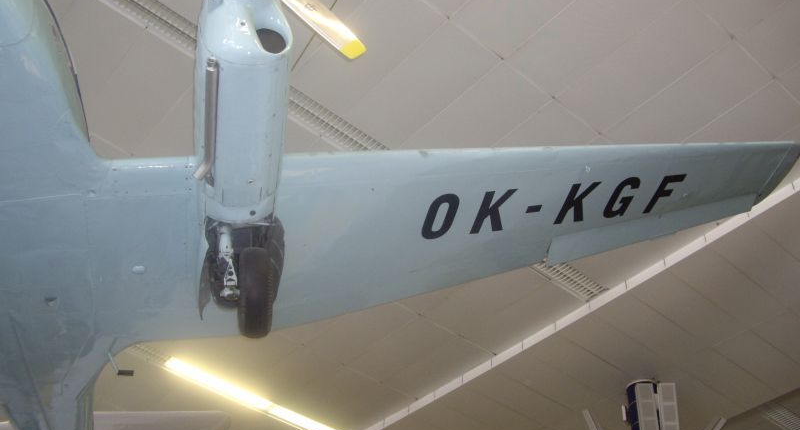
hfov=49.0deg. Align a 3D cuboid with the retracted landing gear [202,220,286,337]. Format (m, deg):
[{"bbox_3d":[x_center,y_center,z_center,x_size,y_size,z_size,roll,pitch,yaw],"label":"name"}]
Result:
[{"bbox_3d":[-0.995,0.400,5.620,0.470,0.500,0.820,0,-45,-10],"label":"retracted landing gear"}]

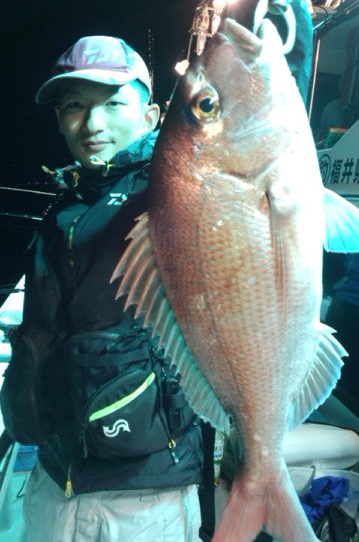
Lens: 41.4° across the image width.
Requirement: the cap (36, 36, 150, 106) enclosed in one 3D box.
[{"bbox_3d":[-0.150,-0.357,0.850,0.180,0.140,0.265,1,12,5],"label":"cap"}]

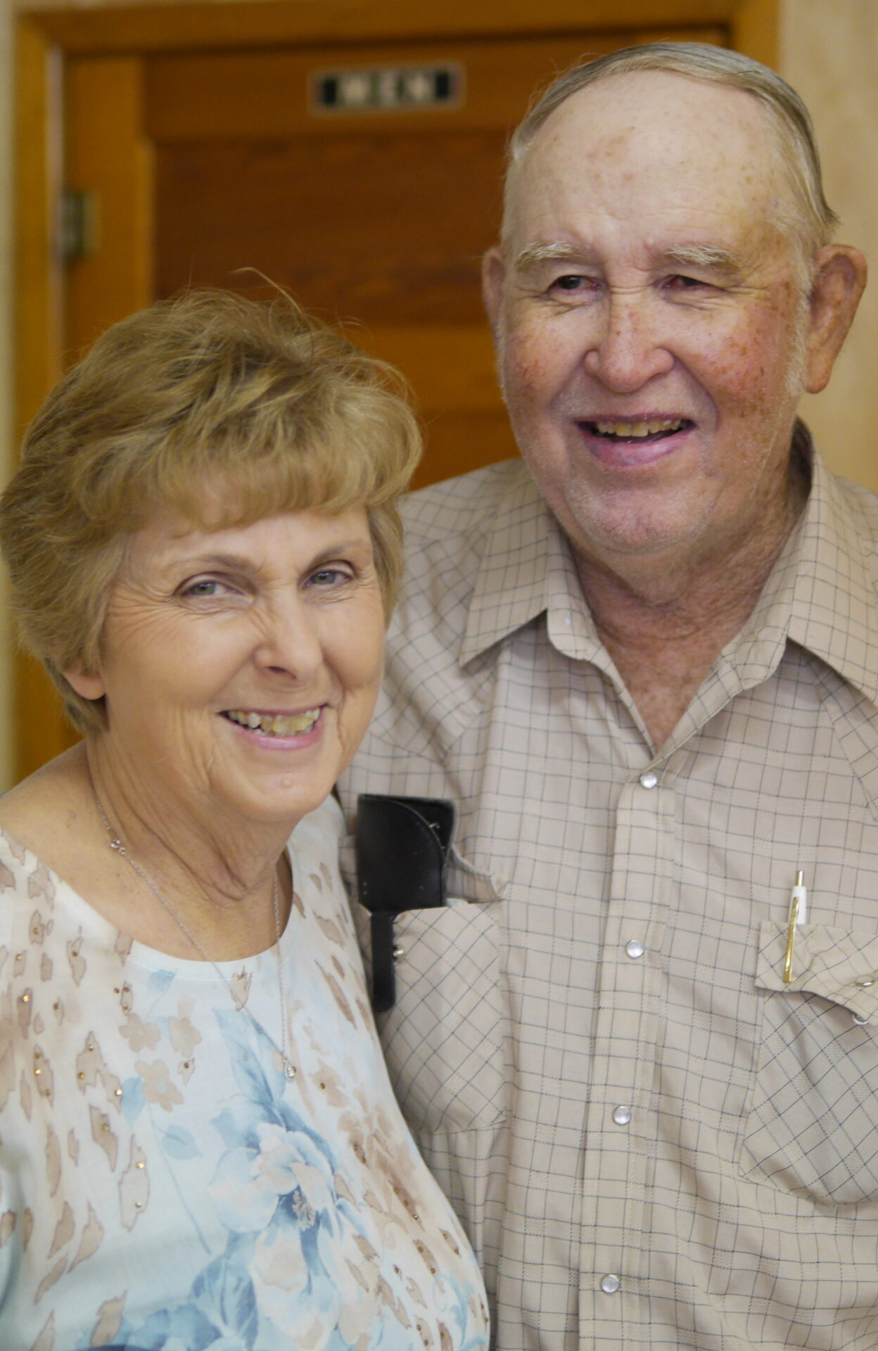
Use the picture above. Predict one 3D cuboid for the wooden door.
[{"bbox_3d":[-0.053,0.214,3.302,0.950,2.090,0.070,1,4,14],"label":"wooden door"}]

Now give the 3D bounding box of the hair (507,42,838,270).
[{"bbox_3d":[0.125,-0.278,1.400,0.168,0.135,0.195,1,8,16],"label":"hair"}]

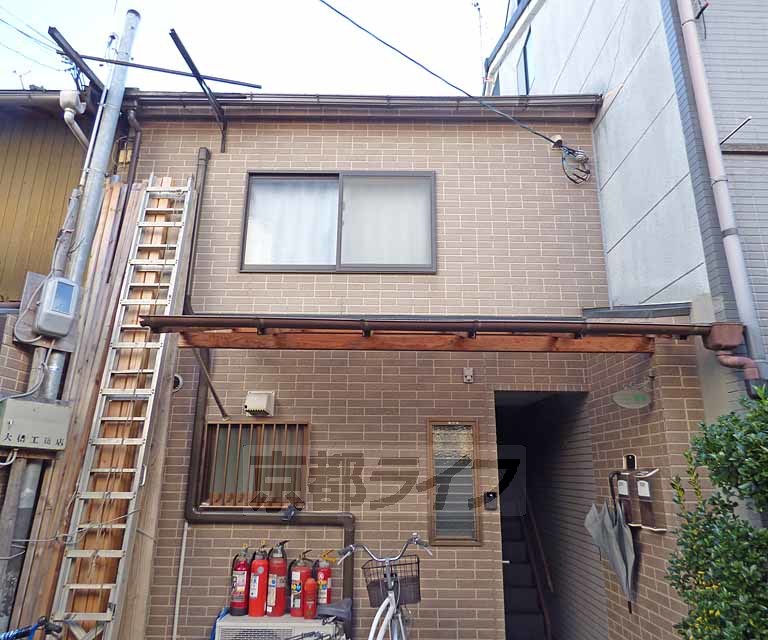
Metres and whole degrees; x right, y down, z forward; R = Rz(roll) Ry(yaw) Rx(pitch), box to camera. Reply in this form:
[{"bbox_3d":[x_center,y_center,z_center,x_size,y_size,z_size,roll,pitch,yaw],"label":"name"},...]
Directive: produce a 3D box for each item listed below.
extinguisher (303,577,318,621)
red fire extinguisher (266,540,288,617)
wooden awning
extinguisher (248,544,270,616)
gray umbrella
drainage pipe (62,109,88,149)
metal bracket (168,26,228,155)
[{"bbox_3d":[-0.469,1.802,2.997,0.092,0.234,0.092,-1,-14,5],"label":"extinguisher"},{"bbox_3d":[-0.711,1.715,3.092,0.145,0.442,0.140,-2,-15,10],"label":"red fire extinguisher"},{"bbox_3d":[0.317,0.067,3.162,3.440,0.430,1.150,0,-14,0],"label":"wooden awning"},{"bbox_3d":[-0.821,1.717,3.091,0.145,0.435,0.140,-2,-15,10],"label":"extinguisher"},{"bbox_3d":[1.382,1.352,2.823,0.250,0.770,0.220,0,-14,0],"label":"gray umbrella"},{"bbox_3d":[-2.643,-1.639,3.971,0.095,0.260,0.340,0,-14,0],"label":"drainage pipe"},{"bbox_3d":[-1.487,-1.862,3.748,0.080,0.460,1.060,0,-14,0],"label":"metal bracket"}]

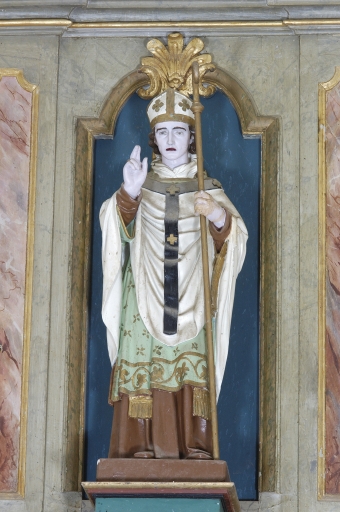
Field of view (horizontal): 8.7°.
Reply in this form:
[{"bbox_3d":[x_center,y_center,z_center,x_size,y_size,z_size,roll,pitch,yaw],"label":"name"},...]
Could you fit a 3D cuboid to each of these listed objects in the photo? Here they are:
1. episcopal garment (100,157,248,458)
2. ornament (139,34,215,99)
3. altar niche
[{"bbox_3d":[0.009,0.162,6.709,0.451,0.967,0.325,0,-15,4],"label":"episcopal garment"},{"bbox_3d":[0.021,-0.619,7.274,0.262,0.229,0.100,0,-15,4],"label":"ornament"},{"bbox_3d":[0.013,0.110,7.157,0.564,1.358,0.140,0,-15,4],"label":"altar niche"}]

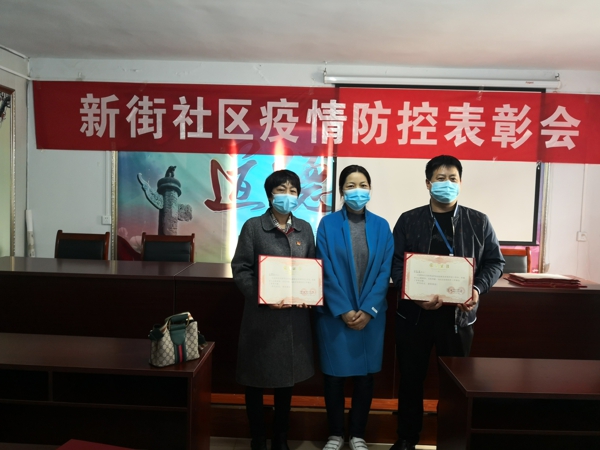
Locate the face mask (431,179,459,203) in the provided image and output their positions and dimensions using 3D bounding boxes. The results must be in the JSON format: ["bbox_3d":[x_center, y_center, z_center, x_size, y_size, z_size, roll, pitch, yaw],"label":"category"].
[{"bbox_3d":[0.807,-0.181,2.600,0.155,0.120,0.085,1,2,5],"label":"face mask"}]

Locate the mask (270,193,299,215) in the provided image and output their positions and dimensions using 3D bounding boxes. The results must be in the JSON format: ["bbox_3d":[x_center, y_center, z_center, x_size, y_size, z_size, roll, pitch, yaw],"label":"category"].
[{"bbox_3d":[-0.085,-0.118,2.580,0.145,0.115,0.085,0,2,-12],"label":"mask"}]

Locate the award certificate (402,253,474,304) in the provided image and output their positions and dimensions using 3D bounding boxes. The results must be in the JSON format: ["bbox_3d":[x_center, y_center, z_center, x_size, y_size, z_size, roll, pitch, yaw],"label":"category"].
[{"bbox_3d":[0.736,0.286,2.480,0.380,0.260,0.030,4,-8,0],"label":"award certificate"}]

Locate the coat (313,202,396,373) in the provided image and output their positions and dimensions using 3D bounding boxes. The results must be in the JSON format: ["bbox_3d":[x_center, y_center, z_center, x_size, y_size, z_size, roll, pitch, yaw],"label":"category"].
[{"bbox_3d":[0.314,0.375,2.700,0.445,0.950,0.290,1,2,-4],"label":"coat"}]

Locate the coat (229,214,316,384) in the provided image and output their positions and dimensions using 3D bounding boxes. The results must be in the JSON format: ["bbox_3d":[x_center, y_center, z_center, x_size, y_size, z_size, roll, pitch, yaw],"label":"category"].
[{"bbox_3d":[-0.145,0.402,2.670,0.470,0.980,0.320,0,2,-12],"label":"coat"}]

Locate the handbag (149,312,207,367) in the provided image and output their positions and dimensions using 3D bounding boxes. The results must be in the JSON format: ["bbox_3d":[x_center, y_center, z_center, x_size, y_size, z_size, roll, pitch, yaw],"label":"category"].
[{"bbox_3d":[-0.516,0.457,1.961,0.220,0.195,0.110,-1,3,-42],"label":"handbag"}]

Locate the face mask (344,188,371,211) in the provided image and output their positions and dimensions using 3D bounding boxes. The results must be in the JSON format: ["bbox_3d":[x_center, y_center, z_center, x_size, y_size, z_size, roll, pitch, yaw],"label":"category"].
[{"bbox_3d":[0.323,-0.142,2.630,0.145,0.115,0.085,1,2,-2],"label":"face mask"}]

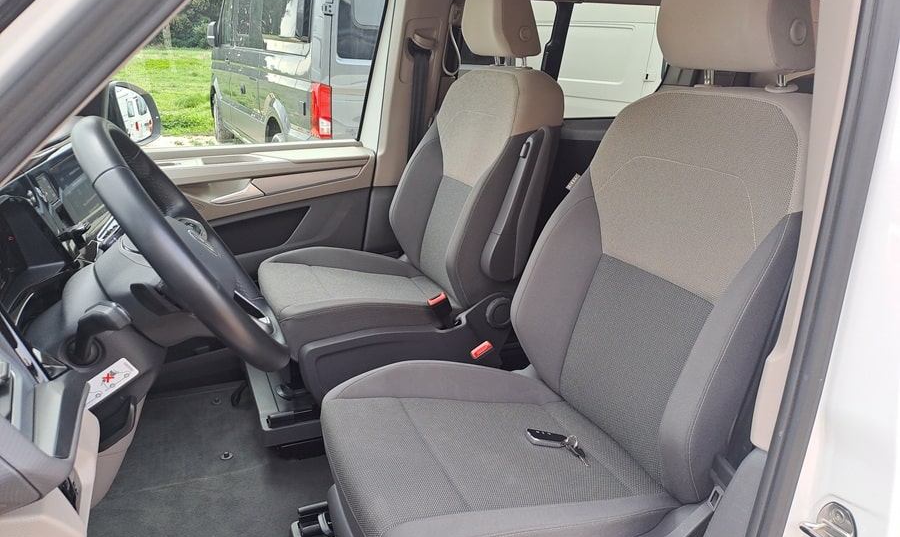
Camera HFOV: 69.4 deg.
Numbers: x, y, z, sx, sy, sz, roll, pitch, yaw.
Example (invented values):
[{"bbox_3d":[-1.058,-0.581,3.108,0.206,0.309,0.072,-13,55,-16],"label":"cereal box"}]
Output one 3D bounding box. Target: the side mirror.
[{"bbox_3d":[-1.001,-0.467,1.978,0.130,0.210,0.240,2,19,4],"label":"side mirror"}]

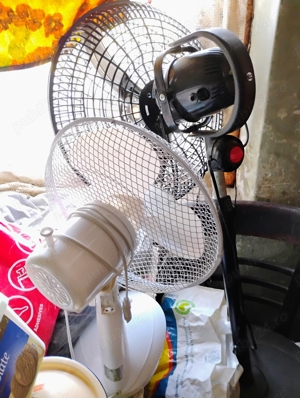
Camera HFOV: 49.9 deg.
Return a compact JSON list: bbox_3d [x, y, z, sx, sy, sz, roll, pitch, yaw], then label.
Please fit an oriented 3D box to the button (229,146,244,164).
[{"bbox_3d":[0.137,-0.072,0.518,0.027,0.027,0.010,-12,20,-17],"label":"button"}]

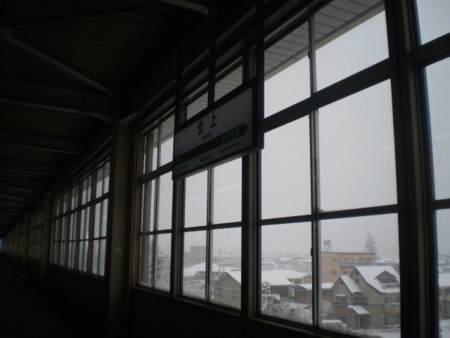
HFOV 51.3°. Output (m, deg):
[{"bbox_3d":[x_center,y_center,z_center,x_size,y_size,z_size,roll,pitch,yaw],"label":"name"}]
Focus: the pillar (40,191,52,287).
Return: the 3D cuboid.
[{"bbox_3d":[-7.141,2.817,18.696,0.310,3.670,0.340,6,-11,-26],"label":"pillar"}]

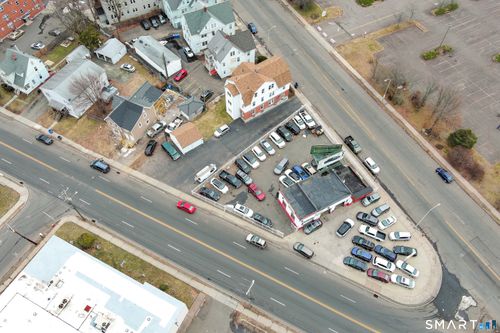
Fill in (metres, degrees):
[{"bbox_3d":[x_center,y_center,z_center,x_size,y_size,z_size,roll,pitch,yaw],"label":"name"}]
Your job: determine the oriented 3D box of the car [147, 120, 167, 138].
[{"bbox_3d":[-24.342,-10.064,104.777,1.950,1.800,5.500,38,65,21],"label":"car"}]

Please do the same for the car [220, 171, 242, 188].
[{"bbox_3d":[-4.761,2.925,96.396,5.800,1.850,2.000,32,63,19],"label":"car"}]

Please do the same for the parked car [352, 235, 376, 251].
[{"bbox_3d":[24.745,16.671,87.618,4.896,1.420,1.838,23,57,15],"label":"parked car"}]

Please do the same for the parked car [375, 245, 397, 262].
[{"bbox_3d":[29.199,18.616,86.360,4.700,1.650,1.900,26,61,16],"label":"parked car"}]

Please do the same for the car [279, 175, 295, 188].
[{"bbox_3d":[8.883,3.896,95.903,4.650,1.500,1.820,38,65,21],"label":"car"}]

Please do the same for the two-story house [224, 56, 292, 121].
[{"bbox_3d":[1.572,-21.605,109.799,17.400,10.700,10.300,-29,61,-17],"label":"two-story house"}]

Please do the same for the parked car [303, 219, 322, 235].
[{"bbox_3d":[14.085,13.506,89.725,4.590,1.480,1.818,-28,59,-19],"label":"parked car"}]

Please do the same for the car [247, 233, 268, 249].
[{"bbox_3d":[1.415,16.019,87.627,4.641,1.720,1.869,23,57,15],"label":"car"}]

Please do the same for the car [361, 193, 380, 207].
[{"bbox_3d":[28.739,7.785,95.718,4.800,1.460,1.830,-26,60,-16],"label":"car"}]

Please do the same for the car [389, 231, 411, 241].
[{"bbox_3d":[33.151,15.467,89.224,4.550,1.620,1.780,2,55,1],"label":"car"}]

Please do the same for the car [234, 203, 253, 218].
[{"bbox_3d":[-1.393,10.049,91.947,4.641,1.600,1.838,26,58,17],"label":"car"}]

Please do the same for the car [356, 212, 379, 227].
[{"bbox_3d":[27.183,12.144,92.838,4.850,1.470,1.840,26,60,16],"label":"car"}]

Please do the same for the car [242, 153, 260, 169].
[{"bbox_3d":[0.217,-1.415,100.811,4.450,1.620,1.800,39,63,23],"label":"car"}]

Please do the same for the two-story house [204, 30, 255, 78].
[{"bbox_3d":[-5.956,-33.777,118.261,14.400,10.100,8.700,-26,60,-16],"label":"two-story house"}]

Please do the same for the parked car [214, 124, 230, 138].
[{"bbox_3d":[-7.272,-9.402,106.352,4.350,1.580,1.780,-37,63,-23],"label":"parked car"}]

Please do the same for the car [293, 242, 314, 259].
[{"bbox_3d":[11.857,18.329,88.734,4.400,1.650,1.830,28,61,18],"label":"car"}]

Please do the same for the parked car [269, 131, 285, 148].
[{"bbox_3d":[6.818,-7.104,102.737,1.950,1.750,4.800,-37,64,-20],"label":"parked car"}]

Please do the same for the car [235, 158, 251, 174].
[{"bbox_3d":[-1.799,-0.173,99.233,1.838,1.650,4.692,-36,62,-23],"label":"car"}]

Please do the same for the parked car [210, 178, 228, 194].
[{"bbox_3d":[-7.509,4.680,97.991,4.650,1.480,1.810,34,63,21],"label":"parked car"}]

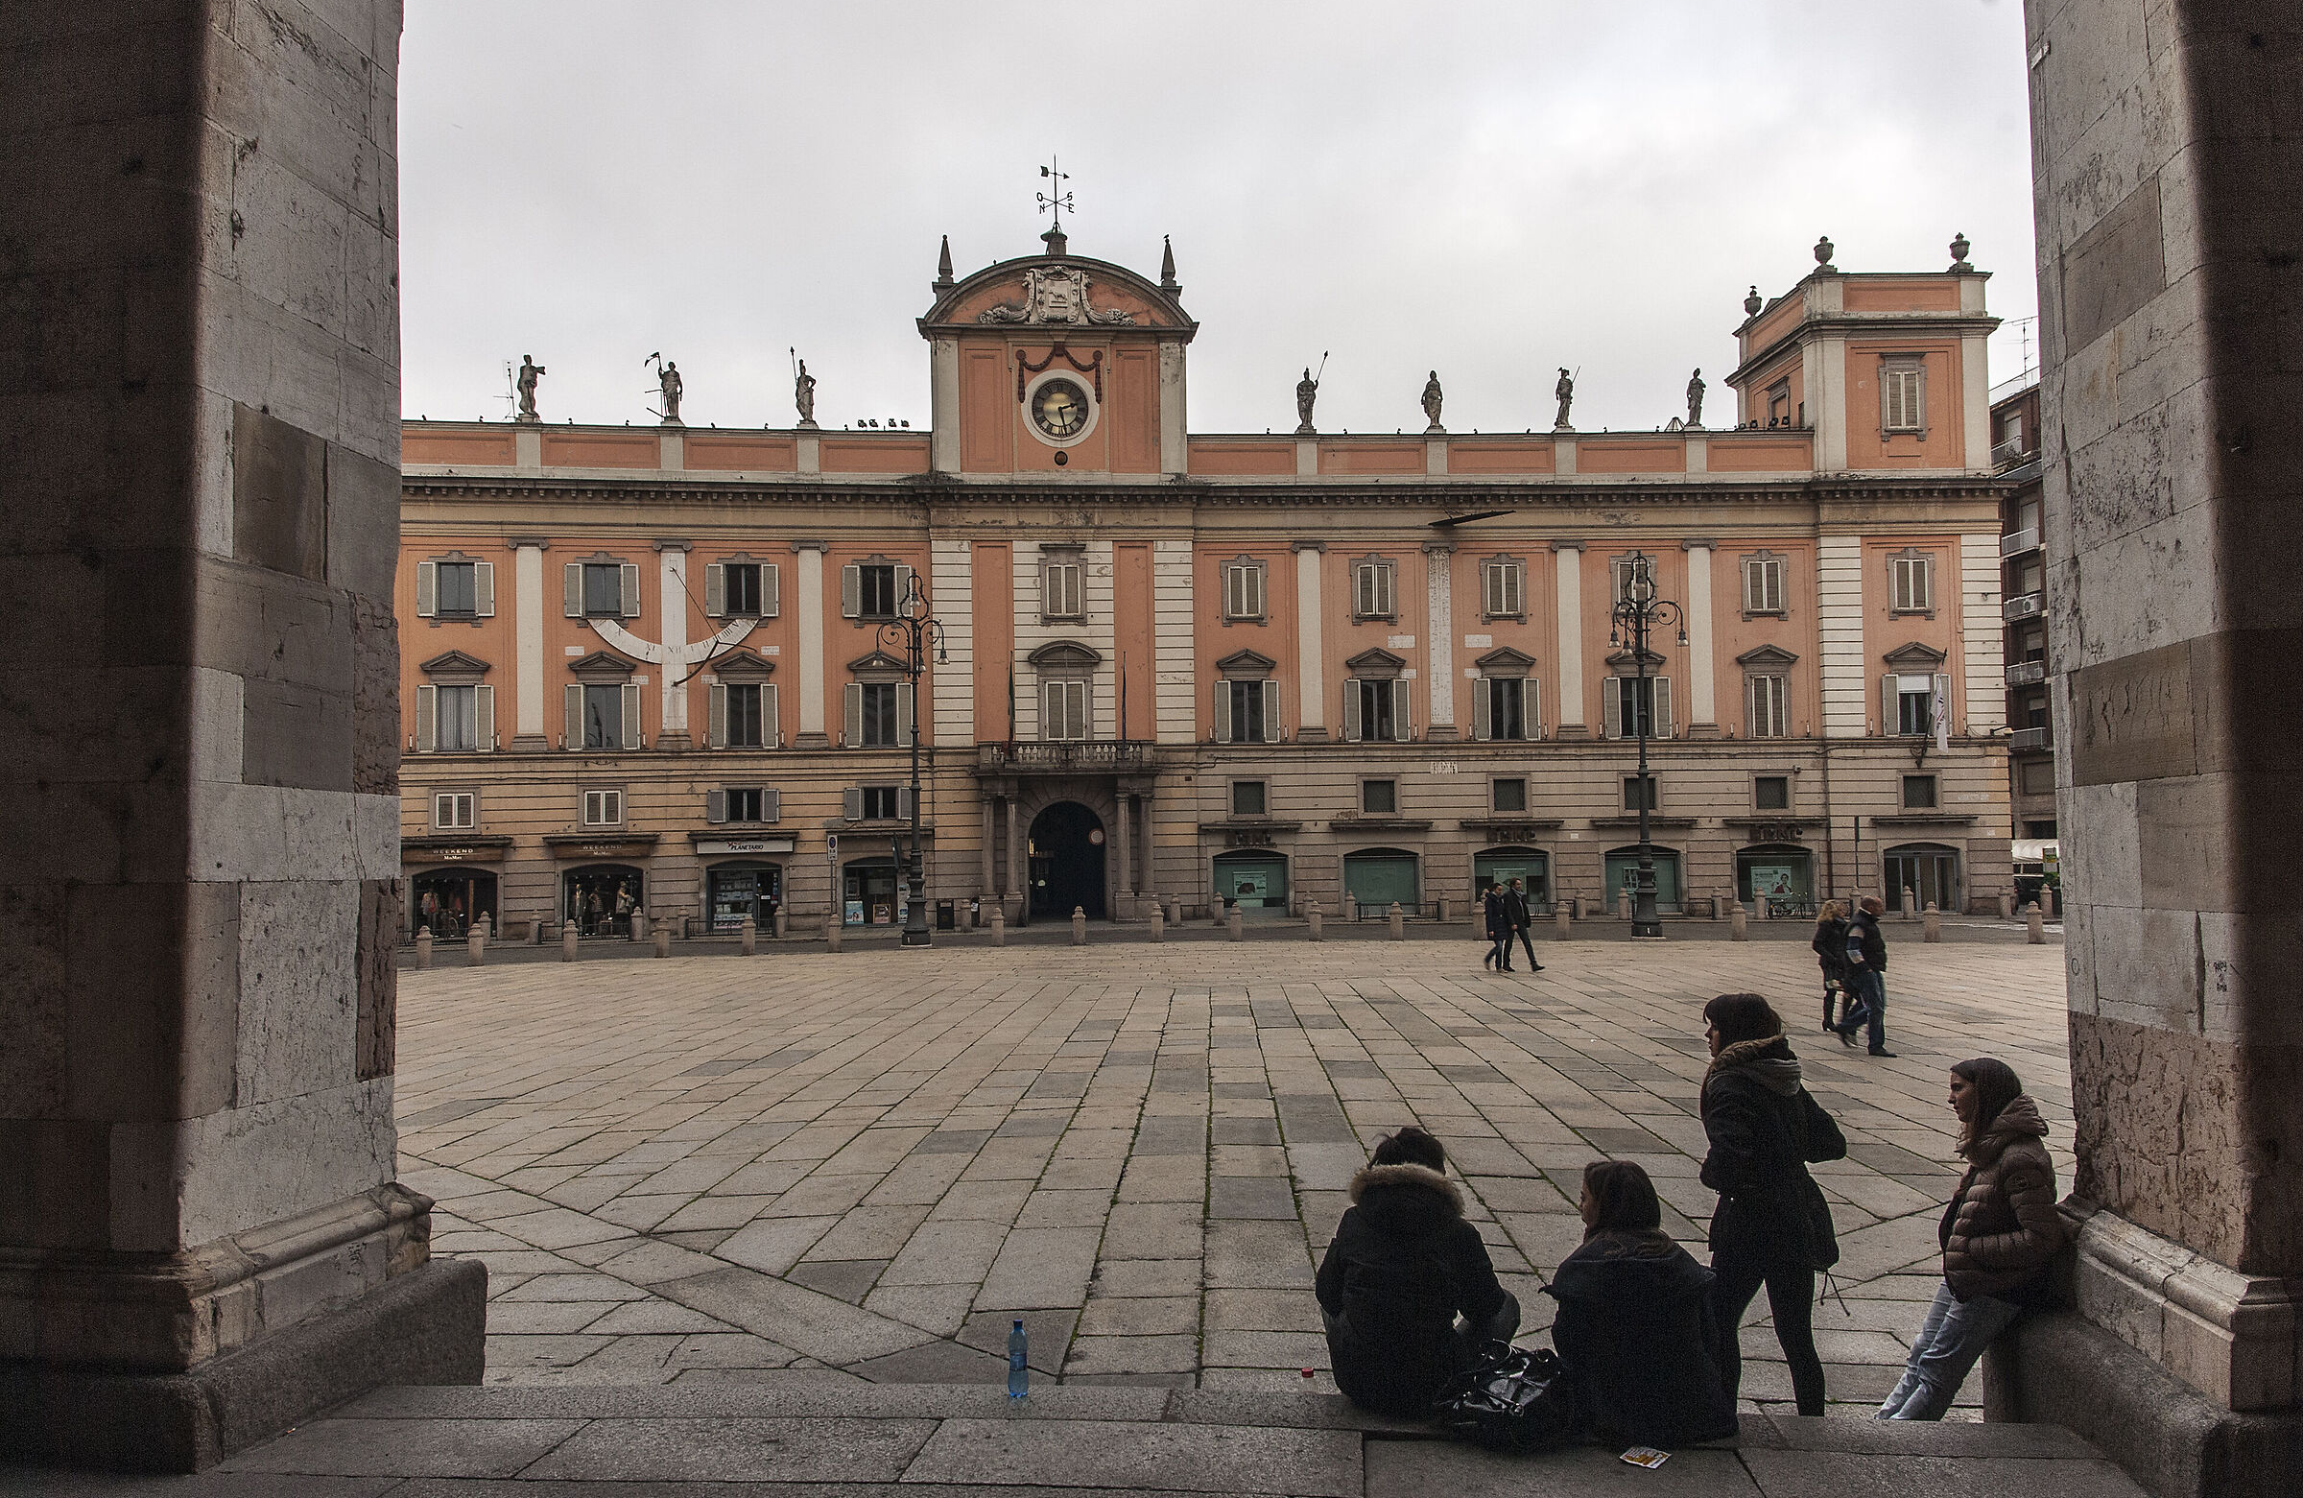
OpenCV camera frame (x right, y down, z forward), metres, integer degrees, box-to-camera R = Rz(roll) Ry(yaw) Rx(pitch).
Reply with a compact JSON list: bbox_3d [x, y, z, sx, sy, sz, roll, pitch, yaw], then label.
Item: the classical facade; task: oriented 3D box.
[{"bbox_3d":[-2.125,-5.721,66.333,67.000,24.700,16.000,-1,-3,-4],"label":"classical facade"}]

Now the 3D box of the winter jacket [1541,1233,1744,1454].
[{"bbox_3d":[1.393,1.661,4.550,0.520,0.550,0.420,-1,-2,7],"label":"winter jacket"}]

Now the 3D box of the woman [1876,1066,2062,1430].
[{"bbox_3d":[2.747,1.708,5.450,0.740,1.340,0.500,-1,-2,15],"label":"woman"}]

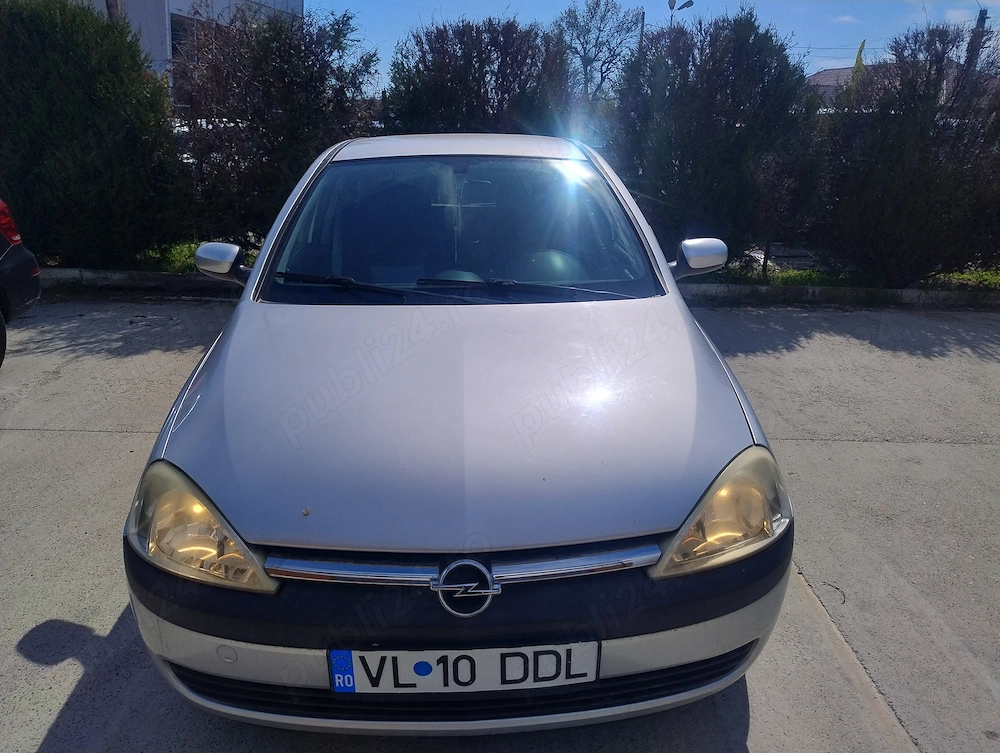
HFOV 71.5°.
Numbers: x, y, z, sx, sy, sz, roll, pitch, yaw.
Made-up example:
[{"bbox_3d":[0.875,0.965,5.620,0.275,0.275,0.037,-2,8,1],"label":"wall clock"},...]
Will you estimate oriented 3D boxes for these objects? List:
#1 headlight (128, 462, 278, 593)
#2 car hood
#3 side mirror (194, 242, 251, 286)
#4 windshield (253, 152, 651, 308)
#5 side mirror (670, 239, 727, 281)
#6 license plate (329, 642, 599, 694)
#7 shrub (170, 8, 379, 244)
[{"bbox_3d":[-0.645,0.309,1.510,0.390,0.200,0.250,2,21,7],"label":"headlight"},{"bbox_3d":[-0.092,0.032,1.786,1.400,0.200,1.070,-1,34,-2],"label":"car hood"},{"bbox_3d":[-0.968,-0.394,2.433,0.195,0.145,0.120,-1,18,-2],"label":"side mirror"},{"bbox_3d":[-0.128,-0.534,2.403,1.320,0.150,0.914,-1,49,-2],"label":"windshield"},{"bbox_3d":[0.713,-0.421,2.494,0.195,0.145,0.120,-1,18,-2],"label":"side mirror"},{"bbox_3d":[-0.065,0.571,1.369,0.525,0.113,0.030,-1,20,-2],"label":"license plate"},{"bbox_3d":[-2.309,-2.305,7.029,1.900,2.320,1.500,2,19,5],"label":"shrub"}]

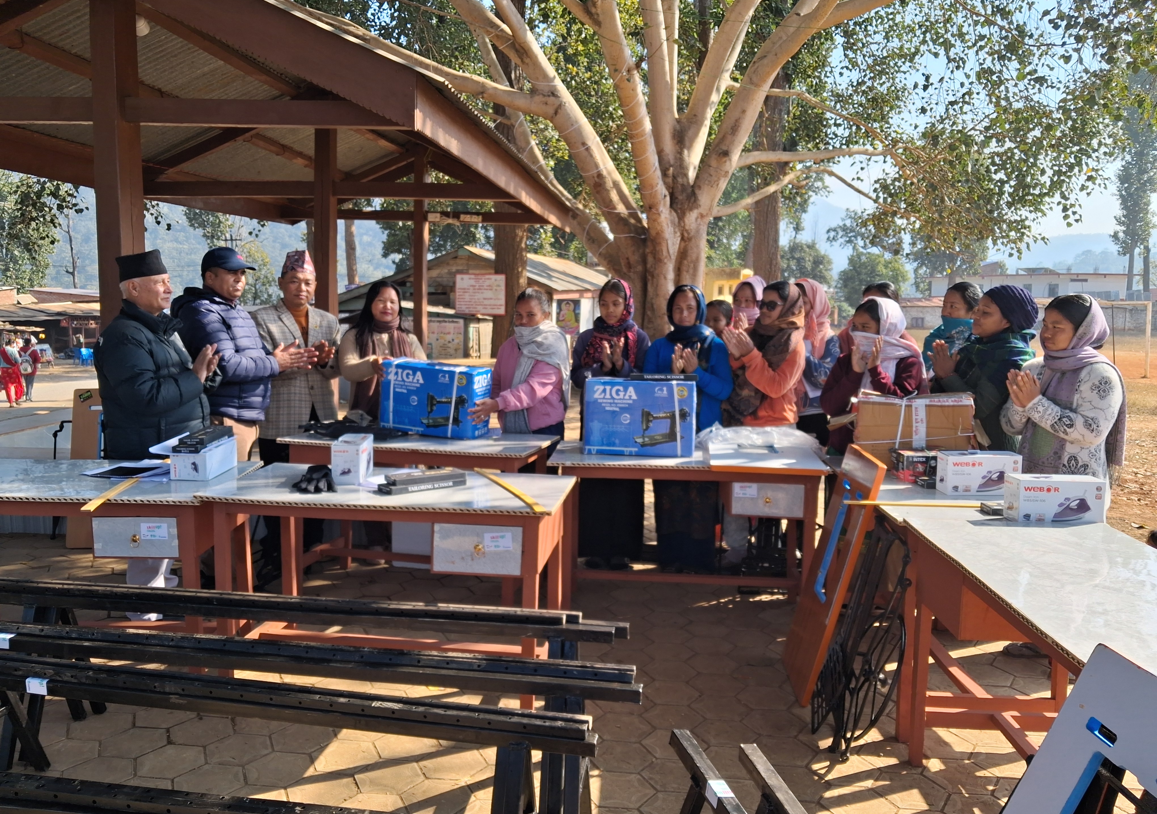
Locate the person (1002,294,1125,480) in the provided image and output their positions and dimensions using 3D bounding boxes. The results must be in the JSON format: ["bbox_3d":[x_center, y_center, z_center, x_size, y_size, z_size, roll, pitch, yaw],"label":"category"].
[{"bbox_3d":[1.960,0.310,3.627,0.410,1.521,0.460,-2,7,-28],"label":"person"}]

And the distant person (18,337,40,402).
[{"bbox_3d":[-12.960,-0.885,21.300,0.500,1.540,0.380,-2,7,-28],"label":"distant person"}]

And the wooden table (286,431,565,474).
[{"bbox_3d":[-0.773,0.542,4.441,1.220,0.760,0.610,3,6,11],"label":"wooden table"}]

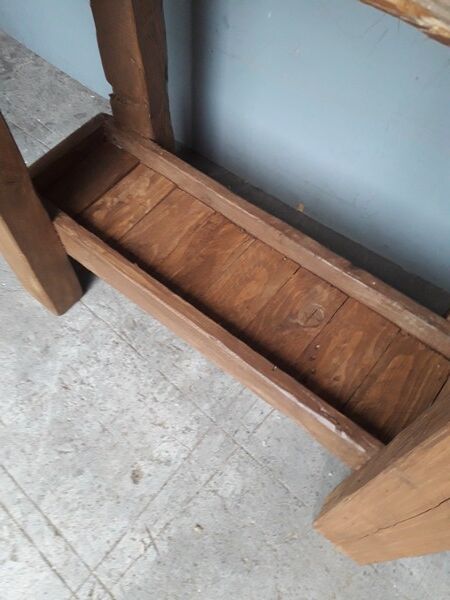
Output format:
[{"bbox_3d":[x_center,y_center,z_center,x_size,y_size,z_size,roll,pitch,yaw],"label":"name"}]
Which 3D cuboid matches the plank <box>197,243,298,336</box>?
[{"bbox_3d":[0.044,-0.023,0.988,0.121,0.021,0.227,35,66,17],"label":"plank"}]

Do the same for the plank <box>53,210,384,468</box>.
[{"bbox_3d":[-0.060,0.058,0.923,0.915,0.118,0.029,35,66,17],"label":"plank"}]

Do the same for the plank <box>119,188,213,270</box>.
[{"bbox_3d":[-0.137,-0.149,1.056,0.119,0.021,0.227,35,66,17],"label":"plank"}]

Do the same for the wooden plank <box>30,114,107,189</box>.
[{"bbox_3d":[-0.374,-0.319,1.122,0.036,0.109,0.281,35,66,17],"label":"wooden plank"}]

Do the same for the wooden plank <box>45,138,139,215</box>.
[{"bbox_3d":[-0.320,-0.277,1.124,0.105,0.021,0.227,35,66,17],"label":"wooden plank"}]

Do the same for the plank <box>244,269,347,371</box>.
[{"bbox_3d":[0.138,0.043,0.953,0.119,0.021,0.227,35,66,17],"label":"plank"}]

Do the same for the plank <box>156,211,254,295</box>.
[{"bbox_3d":[-0.047,-0.086,1.022,0.111,0.021,0.227,35,66,17],"label":"plank"}]

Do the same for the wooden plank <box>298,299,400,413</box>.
[{"bbox_3d":[0.231,0.108,0.918,0.119,0.021,0.227,35,66,17],"label":"wooden plank"}]

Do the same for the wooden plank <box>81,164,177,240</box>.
[{"bbox_3d":[-0.232,-0.215,1.091,0.122,0.021,0.227,35,66,17],"label":"wooden plank"}]

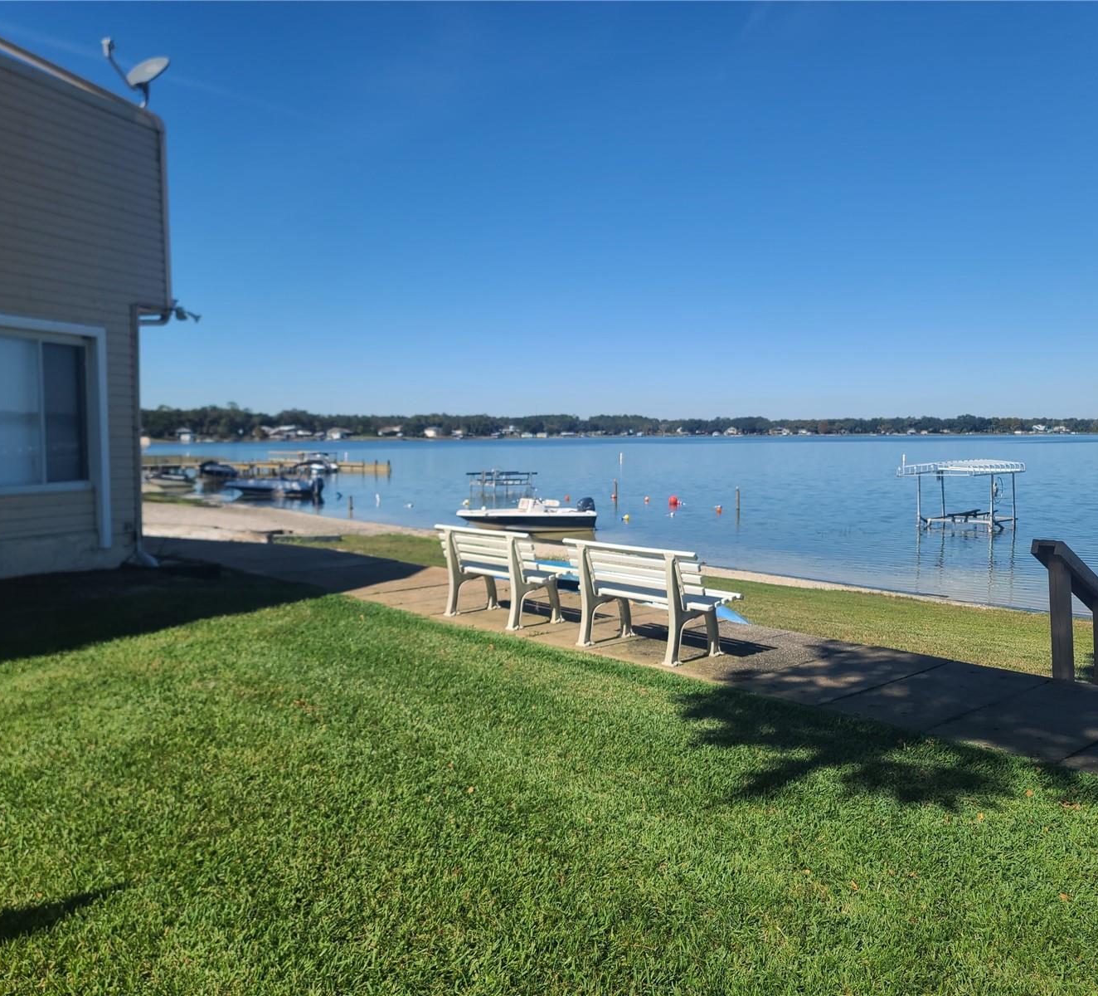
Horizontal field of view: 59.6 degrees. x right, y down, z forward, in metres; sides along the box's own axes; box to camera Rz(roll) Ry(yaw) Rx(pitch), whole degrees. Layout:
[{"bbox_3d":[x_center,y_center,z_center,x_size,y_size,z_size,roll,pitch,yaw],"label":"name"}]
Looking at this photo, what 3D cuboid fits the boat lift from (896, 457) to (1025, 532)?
[{"bbox_3d":[17.400,-0.223,40.380,3.100,2.850,5.500,4,5,43],"label":"boat lift"}]

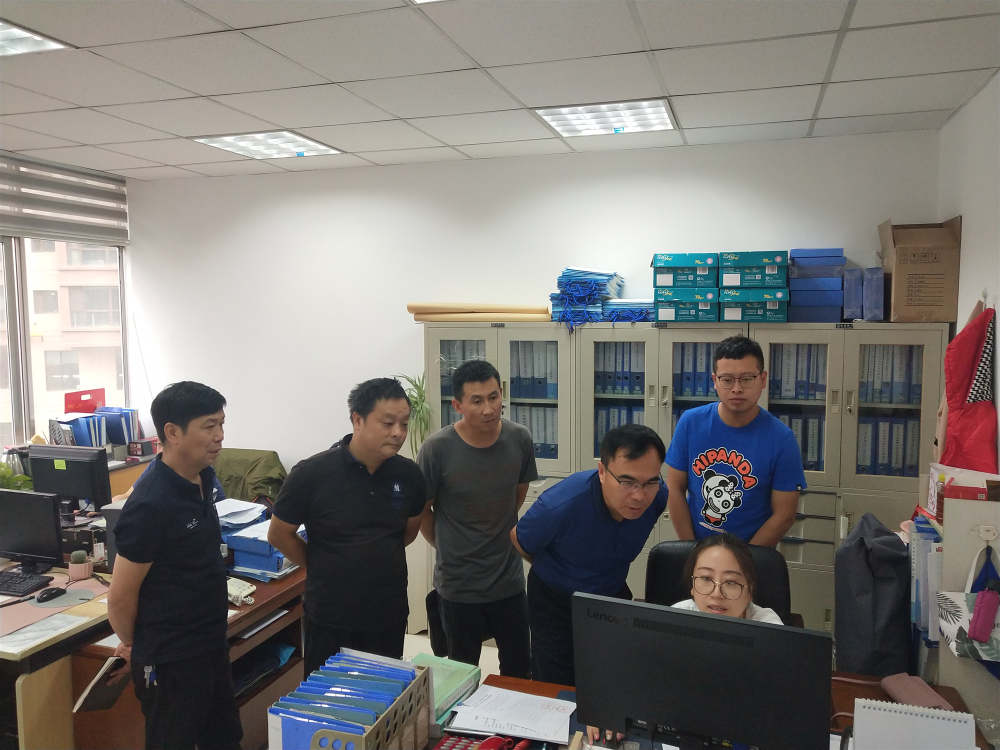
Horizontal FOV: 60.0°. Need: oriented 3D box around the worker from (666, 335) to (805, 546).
[{"bbox_3d":[0.833,0.717,3.069,0.480,1.714,0.310,2,4,30],"label":"worker"}]

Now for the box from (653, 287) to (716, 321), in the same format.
[{"bbox_3d":[0.940,-0.345,4.297,0.305,0.170,0.230,1,3,18],"label":"box"}]

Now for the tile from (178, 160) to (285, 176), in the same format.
[{"bbox_3d":[-1.606,-1.242,5.170,0.580,0.020,0.382,1,3,18],"label":"tile"}]

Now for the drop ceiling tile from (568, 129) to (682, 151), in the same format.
[{"bbox_3d":[0.623,-1.170,4.299,0.590,0.020,0.385,1,3,19],"label":"drop ceiling tile"}]

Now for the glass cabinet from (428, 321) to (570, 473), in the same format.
[{"bbox_3d":[0.046,0.113,4.677,0.840,0.780,0.400,1,3,18],"label":"glass cabinet"}]

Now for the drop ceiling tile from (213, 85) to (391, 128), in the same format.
[{"bbox_3d":[-0.830,-1.164,3.744,0.600,0.020,0.618,1,3,18],"label":"drop ceiling tile"}]

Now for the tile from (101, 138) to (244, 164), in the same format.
[{"bbox_3d":[-1.769,-1.224,4.738,0.598,0.018,0.618,1,4,18],"label":"tile"}]

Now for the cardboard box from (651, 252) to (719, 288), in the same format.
[{"bbox_3d":[0.923,-0.500,4.235,0.310,0.168,0.250,1,3,19],"label":"cardboard box"}]

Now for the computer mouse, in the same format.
[{"bbox_3d":[-1.668,0.820,3.224,0.061,0.036,0.107,1,4,18],"label":"computer mouse"}]

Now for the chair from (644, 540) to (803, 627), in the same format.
[{"bbox_3d":[0.600,1.076,2.482,0.600,1.070,0.630,1,4,18],"label":"chair"}]

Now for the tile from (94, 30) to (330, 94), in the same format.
[{"bbox_3d":[-1.021,-1.131,3.157,0.600,0.020,0.618,1,3,18],"label":"tile"}]

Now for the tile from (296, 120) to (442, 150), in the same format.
[{"bbox_3d":[-0.628,-1.165,4.220,0.590,0.020,0.590,1,3,19],"label":"tile"}]

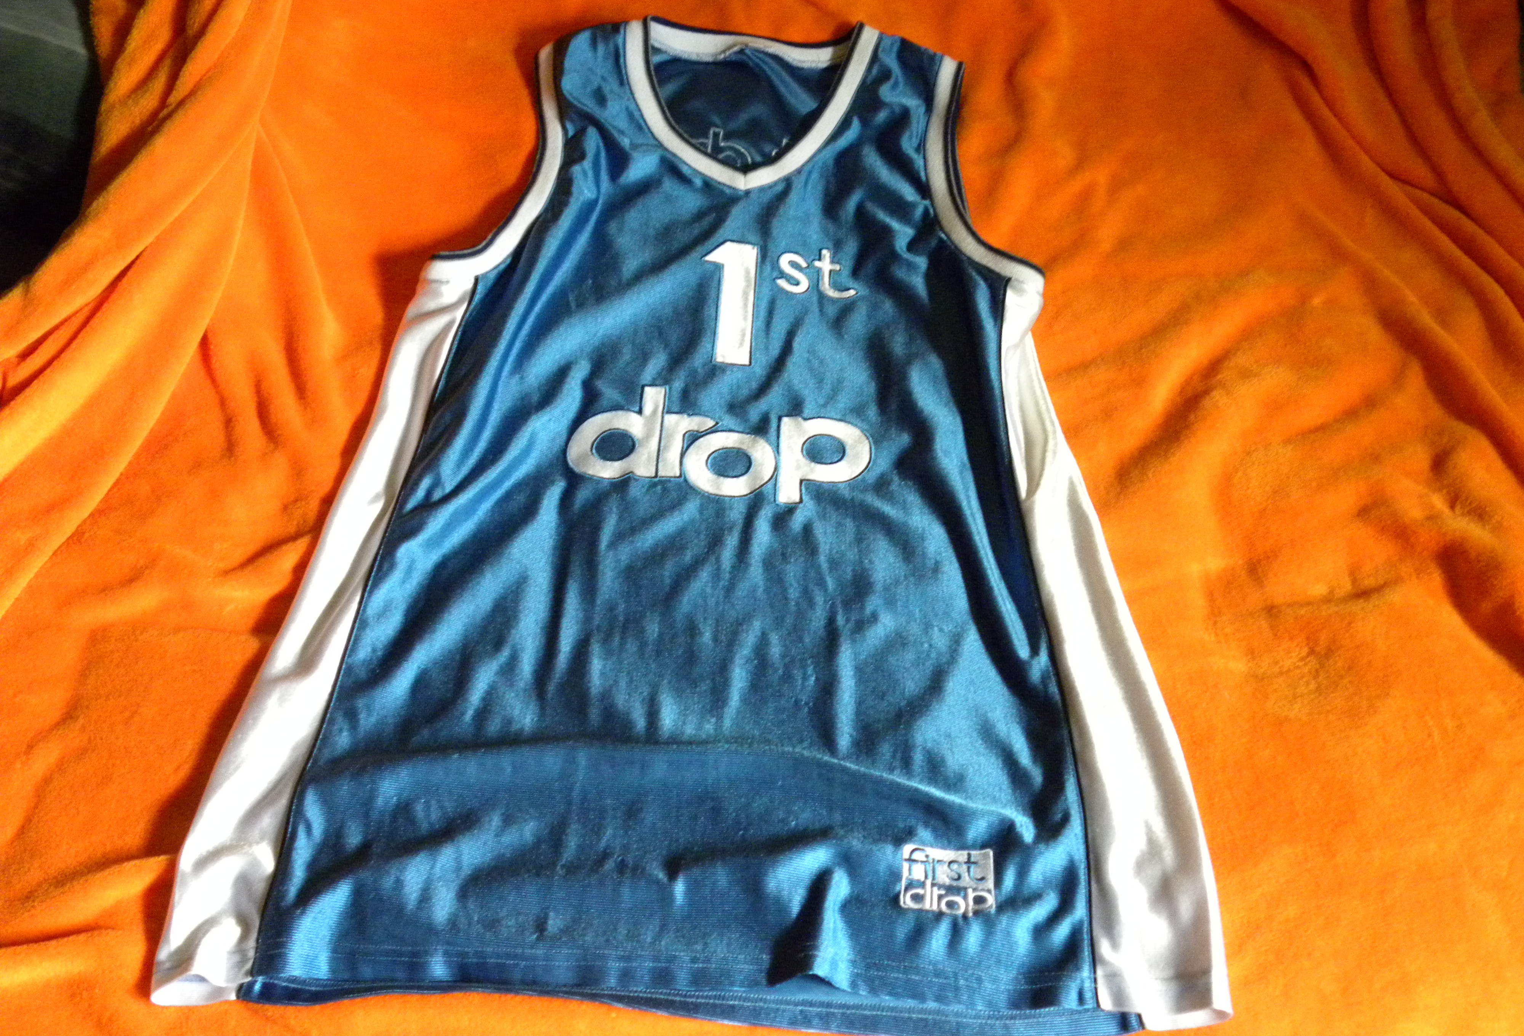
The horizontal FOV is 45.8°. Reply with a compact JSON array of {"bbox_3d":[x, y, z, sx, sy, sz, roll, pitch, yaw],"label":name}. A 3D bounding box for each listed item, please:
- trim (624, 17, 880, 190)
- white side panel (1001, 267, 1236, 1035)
[{"bbox_3d":[-0.011,-0.330,1.436,0.211,0.040,0.190,2,57,1],"label":"trim"},{"bbox_3d":[0.220,0.057,1.184,0.090,0.040,0.560,-2,57,-1],"label":"white side panel"}]

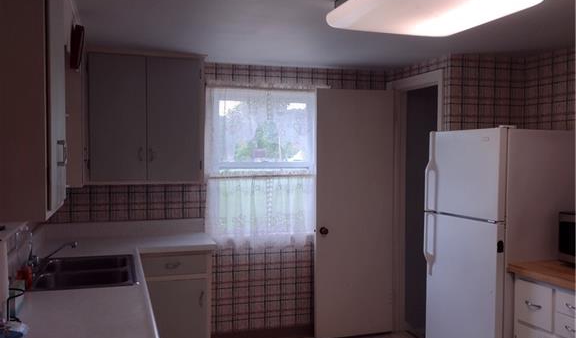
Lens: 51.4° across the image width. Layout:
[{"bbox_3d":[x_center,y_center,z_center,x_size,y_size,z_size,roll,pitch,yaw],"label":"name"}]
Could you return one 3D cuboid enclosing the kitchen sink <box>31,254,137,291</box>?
[{"bbox_3d":[-1.070,0.615,3.109,0.528,0.180,0.840,0,2,-16],"label":"kitchen sink"}]

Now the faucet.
[{"bbox_3d":[-1.207,0.462,3.081,0.230,0.135,0.200,0,2,-16],"label":"faucet"}]

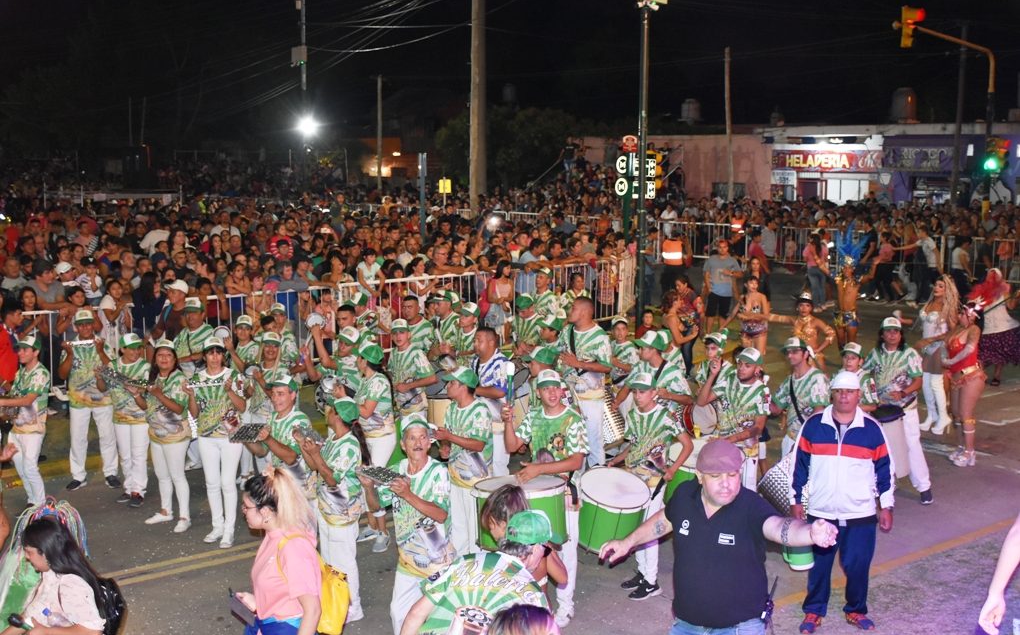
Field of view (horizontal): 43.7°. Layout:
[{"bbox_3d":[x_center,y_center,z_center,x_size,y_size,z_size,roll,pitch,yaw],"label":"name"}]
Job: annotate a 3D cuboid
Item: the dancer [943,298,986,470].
[{"bbox_3d":[4.824,0.687,13.500,0.420,1.660,0.420,-3,8,-21],"label":"dancer"}]

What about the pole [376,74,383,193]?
[{"bbox_3d":[-6.729,-8.910,66.407,0.280,7.433,0.250,0,7,0],"label":"pole"}]

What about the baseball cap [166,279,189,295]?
[{"bbox_3d":[-3.973,-0.370,15.200,0.270,0.150,0.190,-2,8,-17],"label":"baseball cap"}]

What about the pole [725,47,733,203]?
[{"bbox_3d":[7.094,-5.290,41.000,0.220,6.840,0.220,-2,7,0],"label":"pole"}]

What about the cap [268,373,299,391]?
[{"bbox_3d":[-1.633,0.459,9.130,0.185,0.135,0.250,4,8,26],"label":"cap"}]

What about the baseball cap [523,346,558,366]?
[{"bbox_3d":[0.226,0.300,9.900,0.260,0.145,0.180,1,7,12],"label":"baseball cap"}]

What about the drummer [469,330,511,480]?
[{"bbox_3d":[-0.187,0.946,11.056,0.460,1.751,0.520,-5,9,-37],"label":"drummer"}]

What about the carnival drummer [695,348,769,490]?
[{"bbox_3d":[1.808,1.113,10.200,0.580,1.720,0.460,4,9,27],"label":"carnival drummer"}]

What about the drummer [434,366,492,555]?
[{"bbox_3d":[-0.333,1.195,9.300,0.450,1.680,0.500,-6,9,-41],"label":"drummer"}]

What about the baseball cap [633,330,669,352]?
[{"bbox_3d":[1.156,0.194,10.500,0.260,0.145,0.180,4,4,-35],"label":"baseball cap"}]

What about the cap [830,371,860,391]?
[{"bbox_3d":[2.300,0.432,8.720,0.200,0.140,0.260,1,8,7],"label":"cap"}]

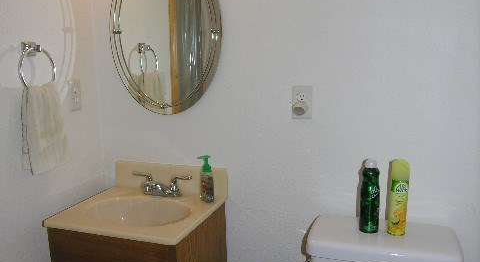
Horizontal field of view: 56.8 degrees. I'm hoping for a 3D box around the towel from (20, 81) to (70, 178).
[{"bbox_3d":[-0.652,-0.011,1.493,0.058,0.292,0.185,2,11,19],"label":"towel"}]

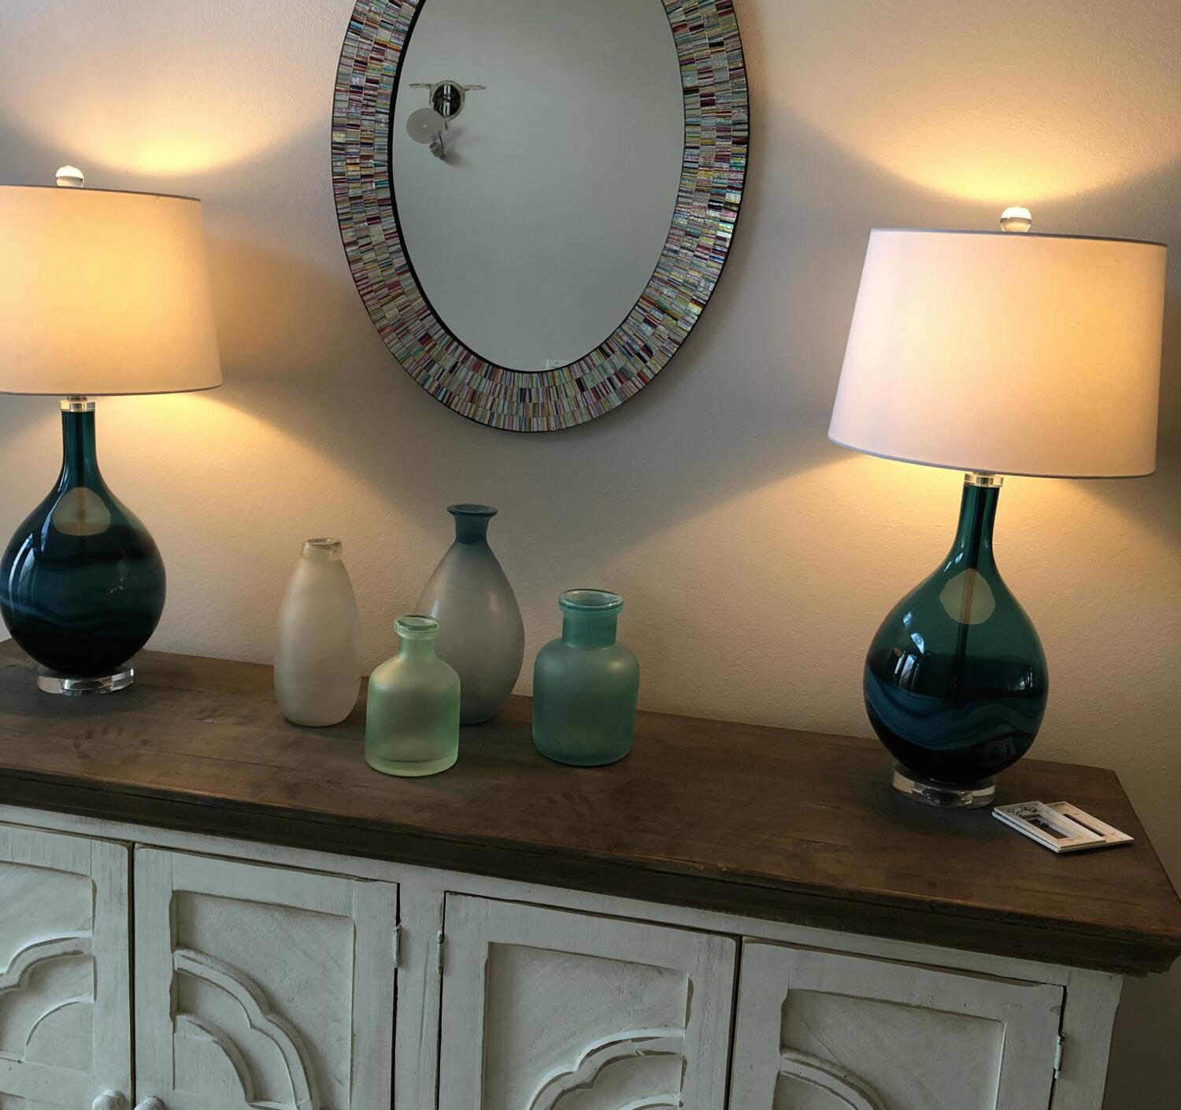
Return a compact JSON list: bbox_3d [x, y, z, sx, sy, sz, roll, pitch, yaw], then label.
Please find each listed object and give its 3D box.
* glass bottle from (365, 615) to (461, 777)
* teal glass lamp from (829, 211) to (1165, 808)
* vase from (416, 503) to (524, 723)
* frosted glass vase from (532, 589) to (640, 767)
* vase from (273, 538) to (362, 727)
[{"bbox_3d":[-0.225,0.173,1.621,0.121,0.185,0.121,3,12,-1],"label":"glass bottle"},{"bbox_3d":[0.481,-0.054,1.574,0.384,0.727,0.384,6,12,11],"label":"teal glass lamp"},{"bbox_3d":[-0.168,0.082,1.792,0.154,0.299,0.154,3,12,-1],"label":"vase"},{"bbox_3d":[-0.005,0.158,1.687,0.141,0.212,0.141,3,12,-1],"label":"frosted glass vase"},{"bbox_3d":[-0.373,0.105,1.748,0.119,0.249,0.119,6,12,11],"label":"vase"}]

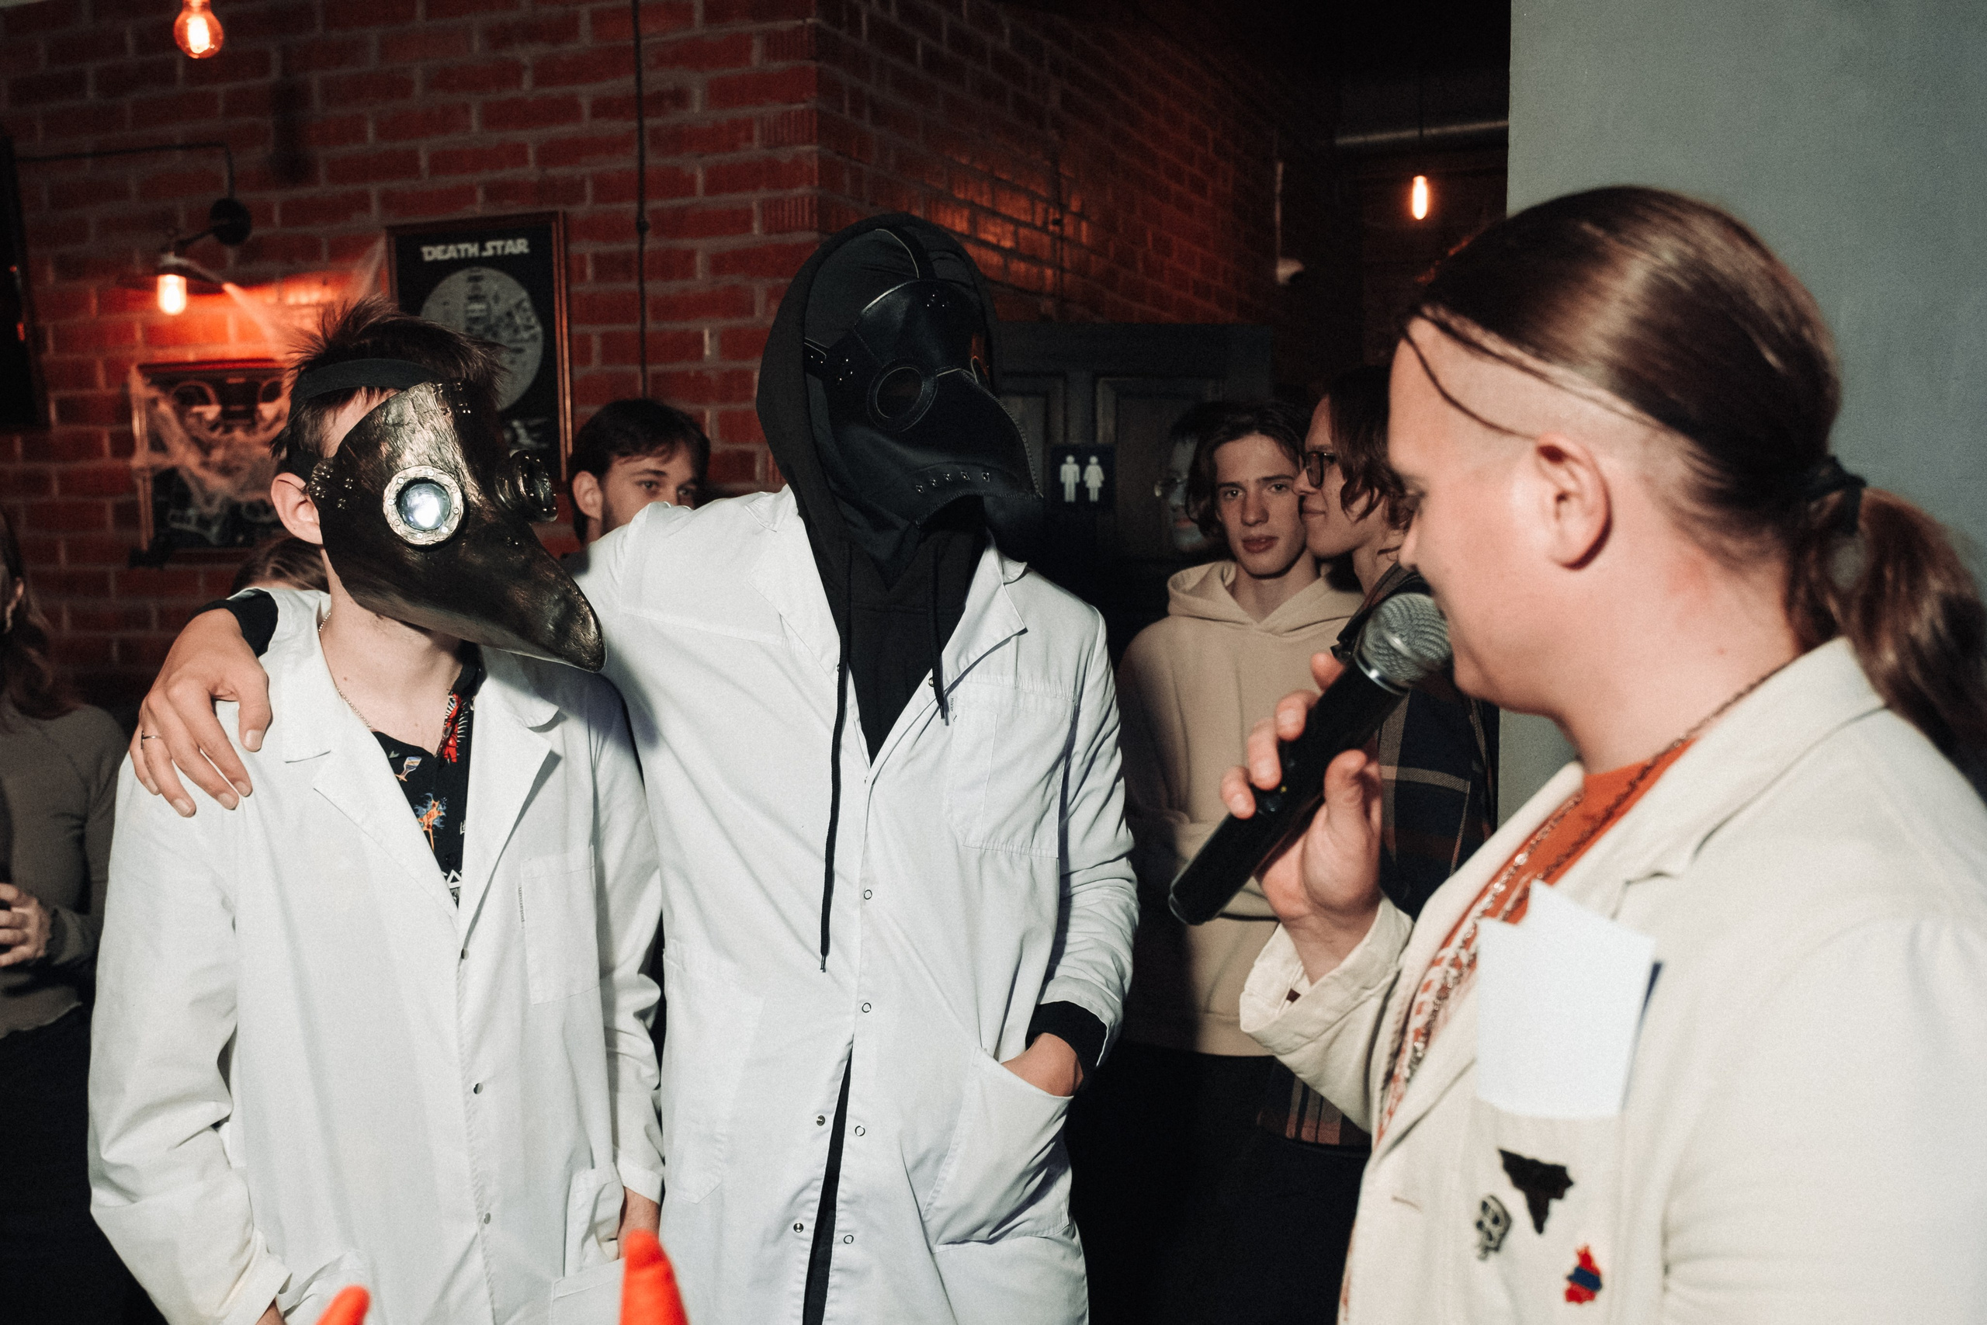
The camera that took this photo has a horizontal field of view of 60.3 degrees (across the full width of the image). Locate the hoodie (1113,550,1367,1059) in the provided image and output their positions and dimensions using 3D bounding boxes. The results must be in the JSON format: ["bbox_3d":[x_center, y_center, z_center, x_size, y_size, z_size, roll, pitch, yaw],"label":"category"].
[{"bbox_3d":[0.394,0.187,2.330,0.500,0.660,0.310,1,6,13],"label":"hoodie"}]

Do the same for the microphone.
[{"bbox_3d":[0.183,0.055,0.985,0.052,0.239,0.052,40,22,10],"label":"microphone"}]

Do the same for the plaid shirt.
[{"bbox_3d":[0.535,0.223,2.150,0.330,0.720,0.480,-5,7,-34],"label":"plaid shirt"}]

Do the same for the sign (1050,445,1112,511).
[{"bbox_3d":[0.188,-0.394,3.670,0.142,0.142,0.006,-2,6,-12],"label":"sign"}]

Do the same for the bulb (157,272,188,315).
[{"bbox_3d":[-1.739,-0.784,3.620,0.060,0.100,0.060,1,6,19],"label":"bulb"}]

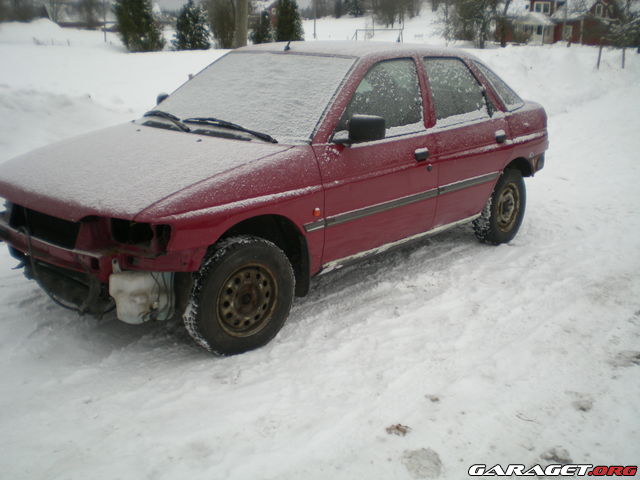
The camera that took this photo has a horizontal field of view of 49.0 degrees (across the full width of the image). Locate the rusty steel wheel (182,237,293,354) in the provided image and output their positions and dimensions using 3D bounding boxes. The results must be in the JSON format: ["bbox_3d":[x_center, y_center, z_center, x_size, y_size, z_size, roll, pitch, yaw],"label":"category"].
[{"bbox_3d":[-0.370,0.262,3.263,0.580,0.580,0.185,-13,21,-40],"label":"rusty steel wheel"}]

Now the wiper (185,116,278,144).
[{"bbox_3d":[-0.487,-0.598,3.764,0.760,0.080,0.090,14,21,40],"label":"wiper"}]

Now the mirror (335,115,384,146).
[{"bbox_3d":[0.201,-0.546,3.511,0.220,0.135,0.160,14,21,40],"label":"mirror"}]

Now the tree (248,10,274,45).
[{"bbox_3d":[-4.829,-17.212,58.000,1.900,3.600,1.900,-1,16,-5],"label":"tree"}]

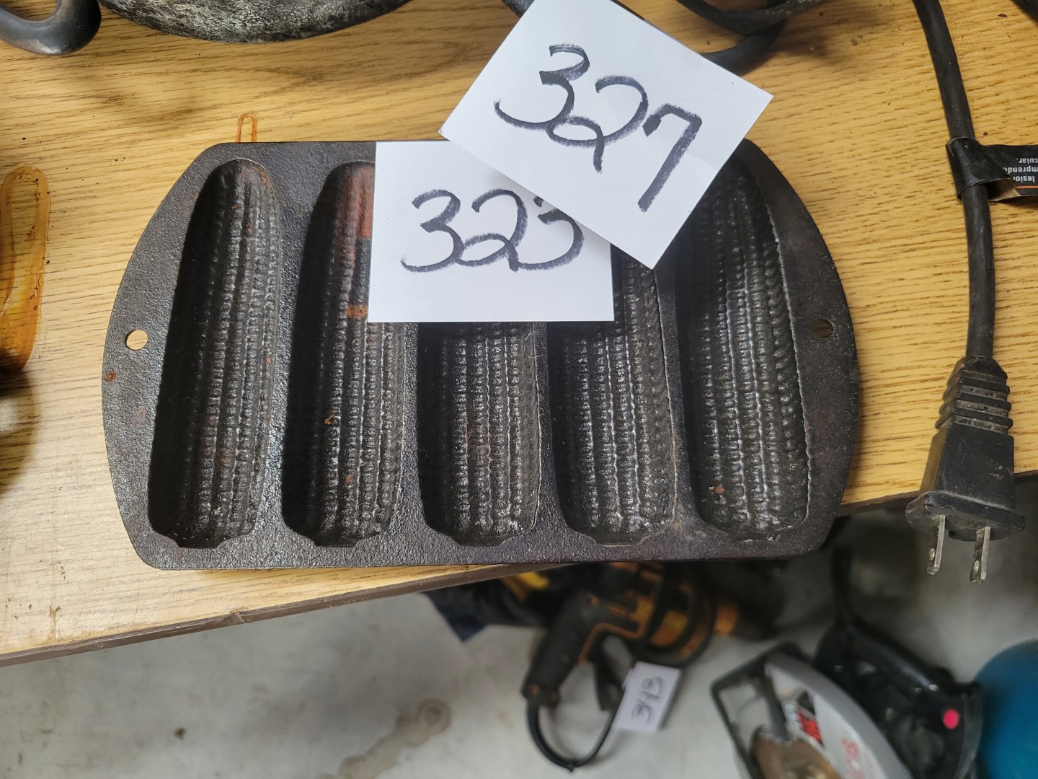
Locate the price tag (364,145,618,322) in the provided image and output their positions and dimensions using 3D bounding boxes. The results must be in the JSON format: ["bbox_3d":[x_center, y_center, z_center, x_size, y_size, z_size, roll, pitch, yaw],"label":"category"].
[{"bbox_3d":[-0.009,-0.051,0.248,0.075,0.002,0.065,-1,72,-1],"label":"price tag"}]

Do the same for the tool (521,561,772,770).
[{"bbox_3d":[0.151,0.307,0.886,0.245,0.085,0.240,17,72,5],"label":"tool"}]

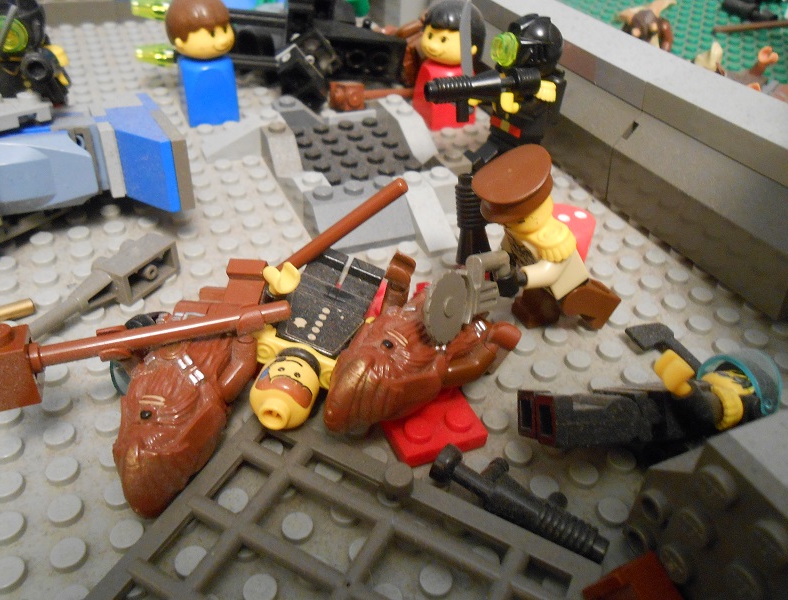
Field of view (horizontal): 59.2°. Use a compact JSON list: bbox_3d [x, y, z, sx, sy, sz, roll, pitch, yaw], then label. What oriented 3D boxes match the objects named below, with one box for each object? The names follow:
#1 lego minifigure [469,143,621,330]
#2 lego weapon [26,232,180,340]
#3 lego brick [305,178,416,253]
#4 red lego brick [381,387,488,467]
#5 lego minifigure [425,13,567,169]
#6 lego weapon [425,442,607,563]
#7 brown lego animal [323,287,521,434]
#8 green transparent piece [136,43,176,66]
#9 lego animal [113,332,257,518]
[{"bbox_3d":[0.028,-0.011,0.137,0.027,0.042,0.024,-40,52,-17],"label":"lego minifigure"},{"bbox_3d":[-0.061,-0.003,0.144,0.011,0.008,0.036,26,43,26],"label":"lego weapon"},{"bbox_3d":[-0.009,-0.021,0.172,0.024,0.011,0.016,-13,41,-20],"label":"lego brick"},{"bbox_3d":[0.005,0.020,0.125,0.016,0.005,0.020,-13,41,-20],"label":"red lego brick"},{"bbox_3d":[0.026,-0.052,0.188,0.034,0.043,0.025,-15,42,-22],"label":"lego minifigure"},{"bbox_3d":[0.021,0.031,0.109,0.028,0.006,0.009,25,43,25],"label":"lego weapon"},{"bbox_3d":[0.004,0.008,0.128,0.044,0.015,0.024,-29,48,-35],"label":"brown lego animal"},{"bbox_3d":[-0.083,-0.085,0.241,0.015,0.008,0.008,1,38,-4],"label":"green transparent piece"},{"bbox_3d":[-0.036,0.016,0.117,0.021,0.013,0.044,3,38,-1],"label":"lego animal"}]

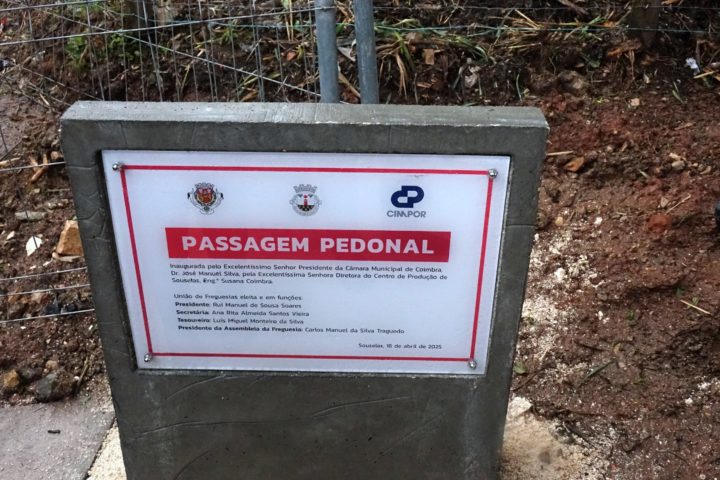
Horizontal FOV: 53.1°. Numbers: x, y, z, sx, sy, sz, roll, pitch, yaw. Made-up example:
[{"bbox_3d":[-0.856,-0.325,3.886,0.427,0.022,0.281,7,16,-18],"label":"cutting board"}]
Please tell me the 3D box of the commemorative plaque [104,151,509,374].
[{"bbox_3d":[-0.080,0.049,1.154,0.600,0.400,0.015,1,28,0],"label":"commemorative plaque"}]

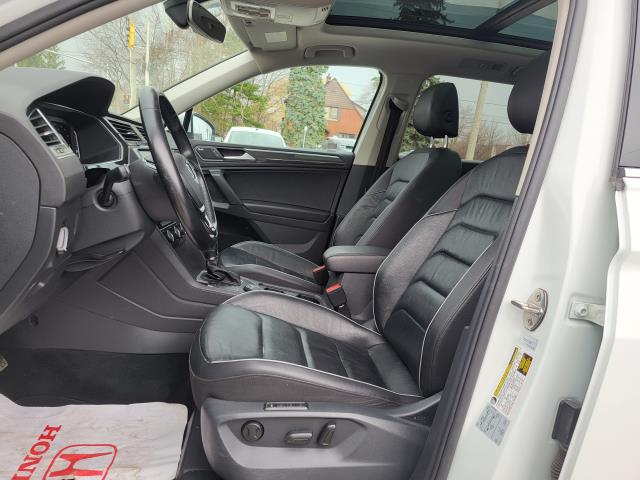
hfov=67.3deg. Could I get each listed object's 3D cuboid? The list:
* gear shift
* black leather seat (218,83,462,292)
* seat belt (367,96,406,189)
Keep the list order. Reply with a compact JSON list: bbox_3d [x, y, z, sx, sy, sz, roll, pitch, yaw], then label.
[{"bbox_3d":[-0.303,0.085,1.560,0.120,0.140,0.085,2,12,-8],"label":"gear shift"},{"bbox_3d":[0.085,-0.190,1.941,1.000,0.950,0.540,2,12,-8],"label":"black leather seat"},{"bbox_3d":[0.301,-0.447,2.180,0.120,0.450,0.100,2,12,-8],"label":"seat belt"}]

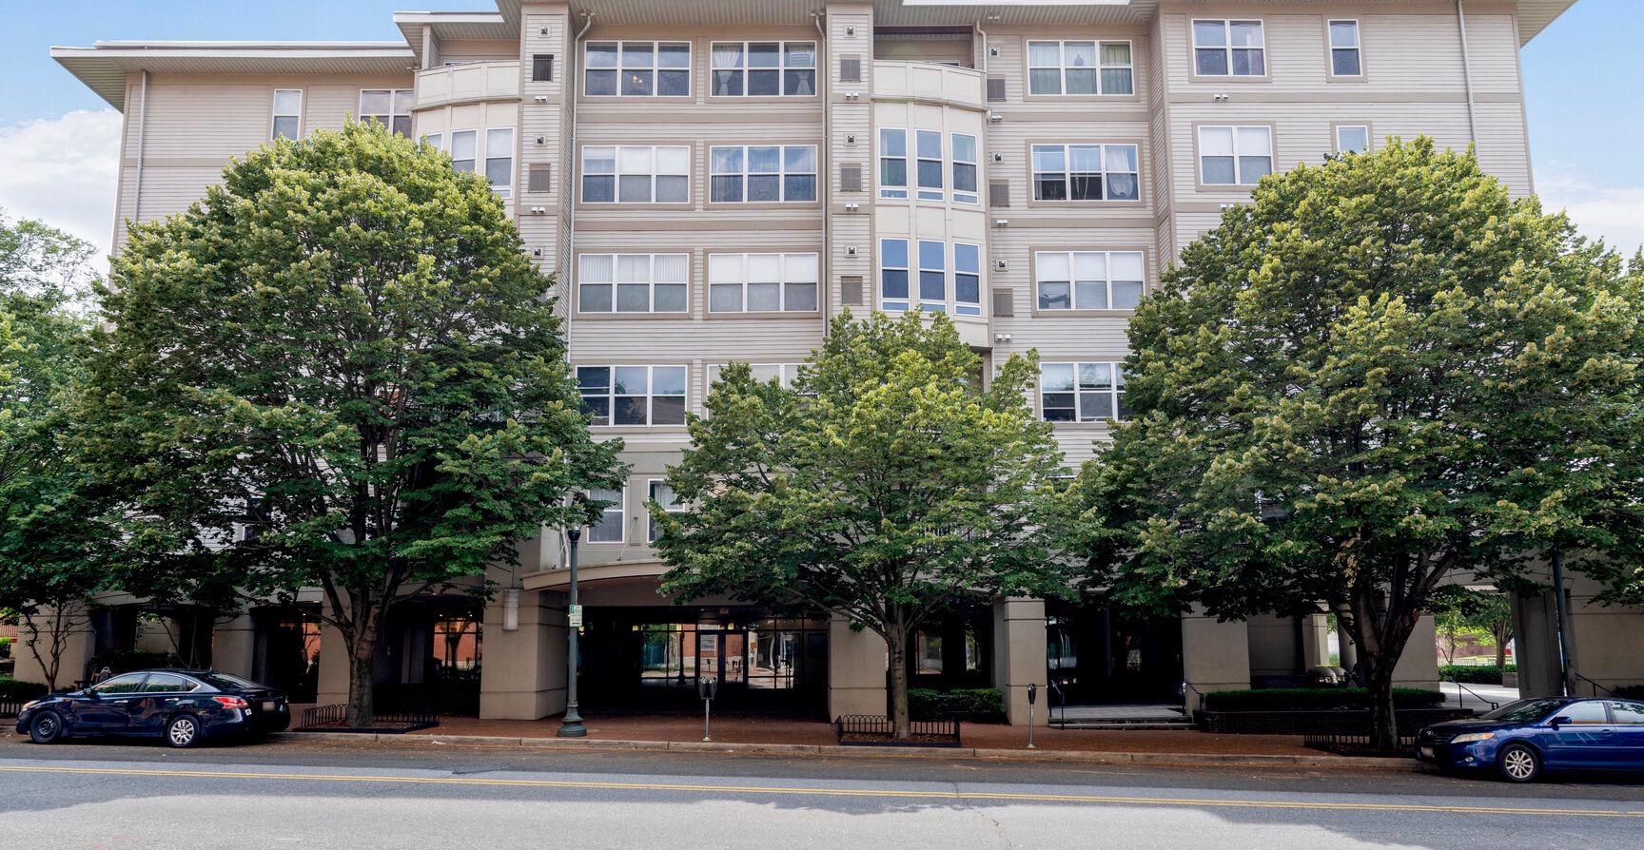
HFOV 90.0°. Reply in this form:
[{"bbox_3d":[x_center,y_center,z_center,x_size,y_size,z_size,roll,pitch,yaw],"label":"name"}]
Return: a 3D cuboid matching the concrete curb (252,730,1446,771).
[{"bbox_3d":[0.170,6.840,17.300,23.900,0.170,0.250,0,-10,3],"label":"concrete curb"}]

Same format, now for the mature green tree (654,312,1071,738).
[{"bbox_3d":[0.900,2.230,18.300,8.900,9.400,8.400,-1,-10,3],"label":"mature green tree"}]

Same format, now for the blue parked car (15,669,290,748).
[{"bbox_3d":[-13.550,5.740,16.850,4.860,1.470,1.830,-1,-10,3],"label":"blue parked car"}]

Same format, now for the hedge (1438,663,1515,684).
[{"bbox_3d":[29.600,11.200,37.000,4.200,0.880,1.200,0,-10,0],"label":"hedge"}]

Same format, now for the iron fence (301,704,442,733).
[{"bbox_3d":[-10.310,6.690,18.690,2.500,0.500,1.450,-1,-10,3],"label":"iron fence"}]

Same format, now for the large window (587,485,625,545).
[{"bbox_3d":[-5.890,2.360,22.300,0.990,1.760,0.120,0,-10,0],"label":"large window"}]

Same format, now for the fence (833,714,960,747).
[{"bbox_3d":[1.670,6.710,18.100,2.530,0.500,1.450,-1,-10,3],"label":"fence"}]

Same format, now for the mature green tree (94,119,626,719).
[{"bbox_3d":[-10.000,-0.050,19.000,11.000,13.900,10.300,-1,-10,3],"label":"mature green tree"}]

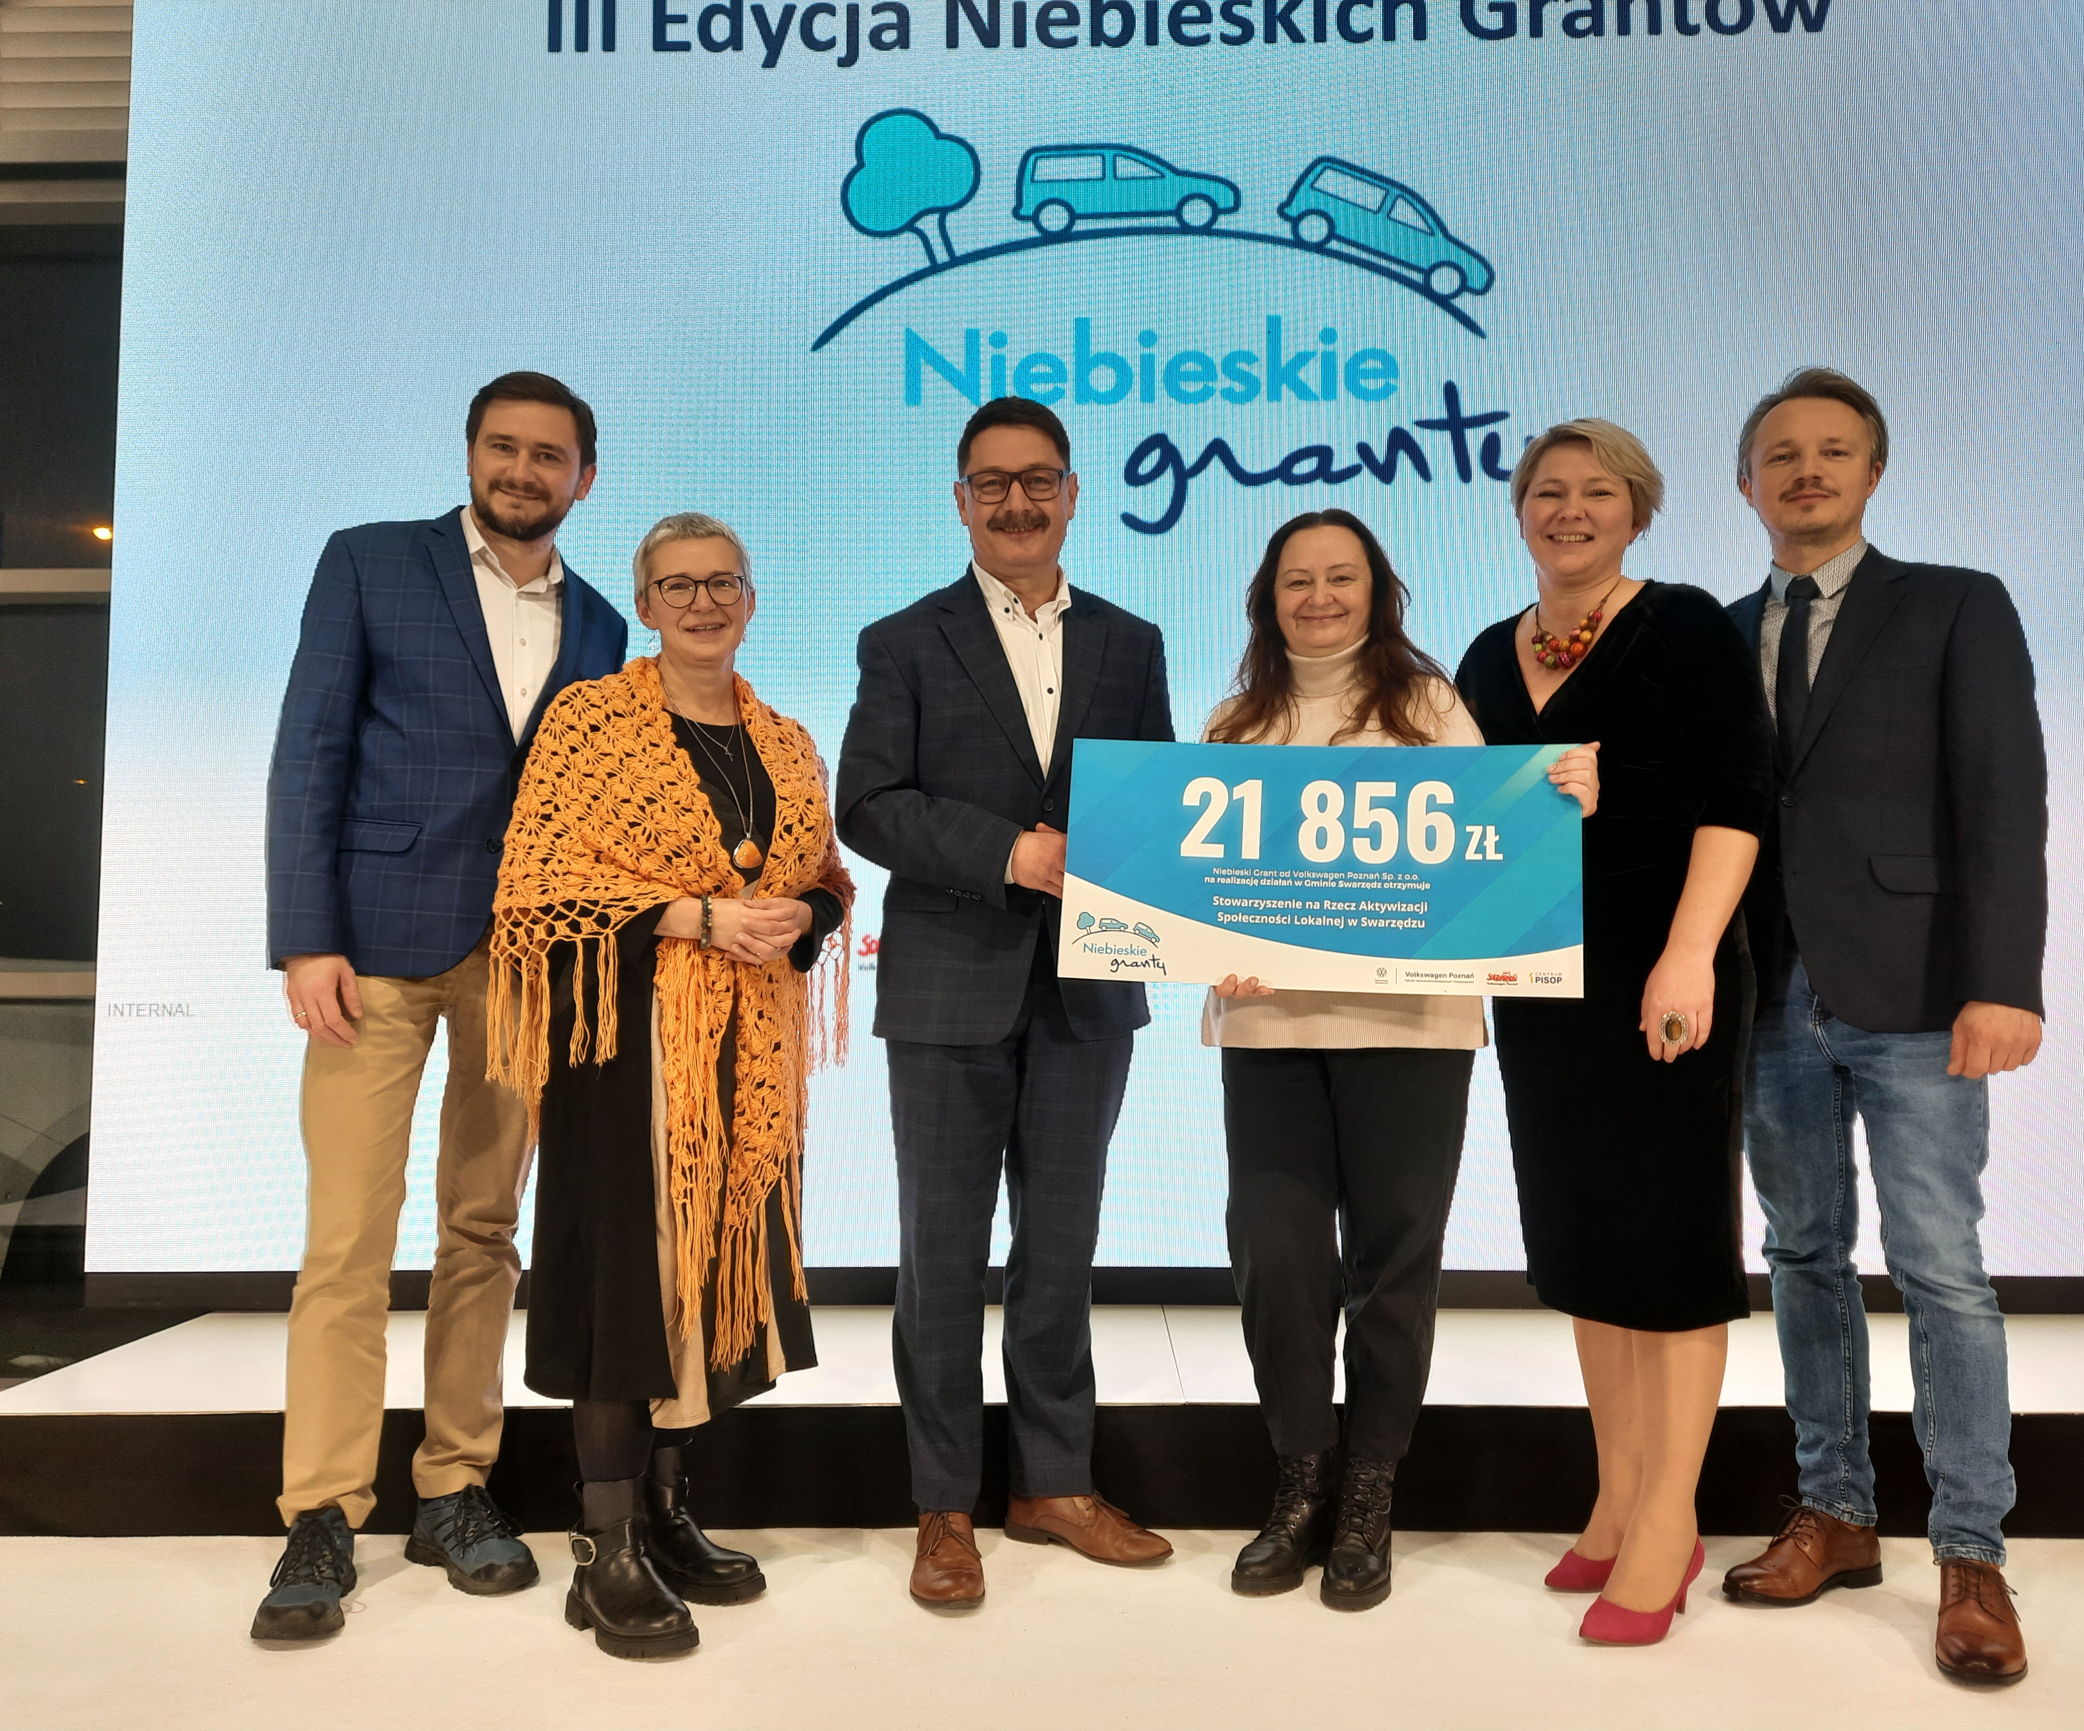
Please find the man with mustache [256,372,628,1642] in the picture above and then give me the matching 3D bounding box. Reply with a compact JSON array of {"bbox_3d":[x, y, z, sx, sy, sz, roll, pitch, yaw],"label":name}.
[{"bbox_3d":[-0.885,0.153,2.371,0.560,1.812,0.410,3,-5,-37],"label":"man with mustache"}]

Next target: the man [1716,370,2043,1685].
[{"bbox_3d":[1.165,0.166,2.269,0.410,1.772,0.540,4,-5,-45],"label":"man"}]

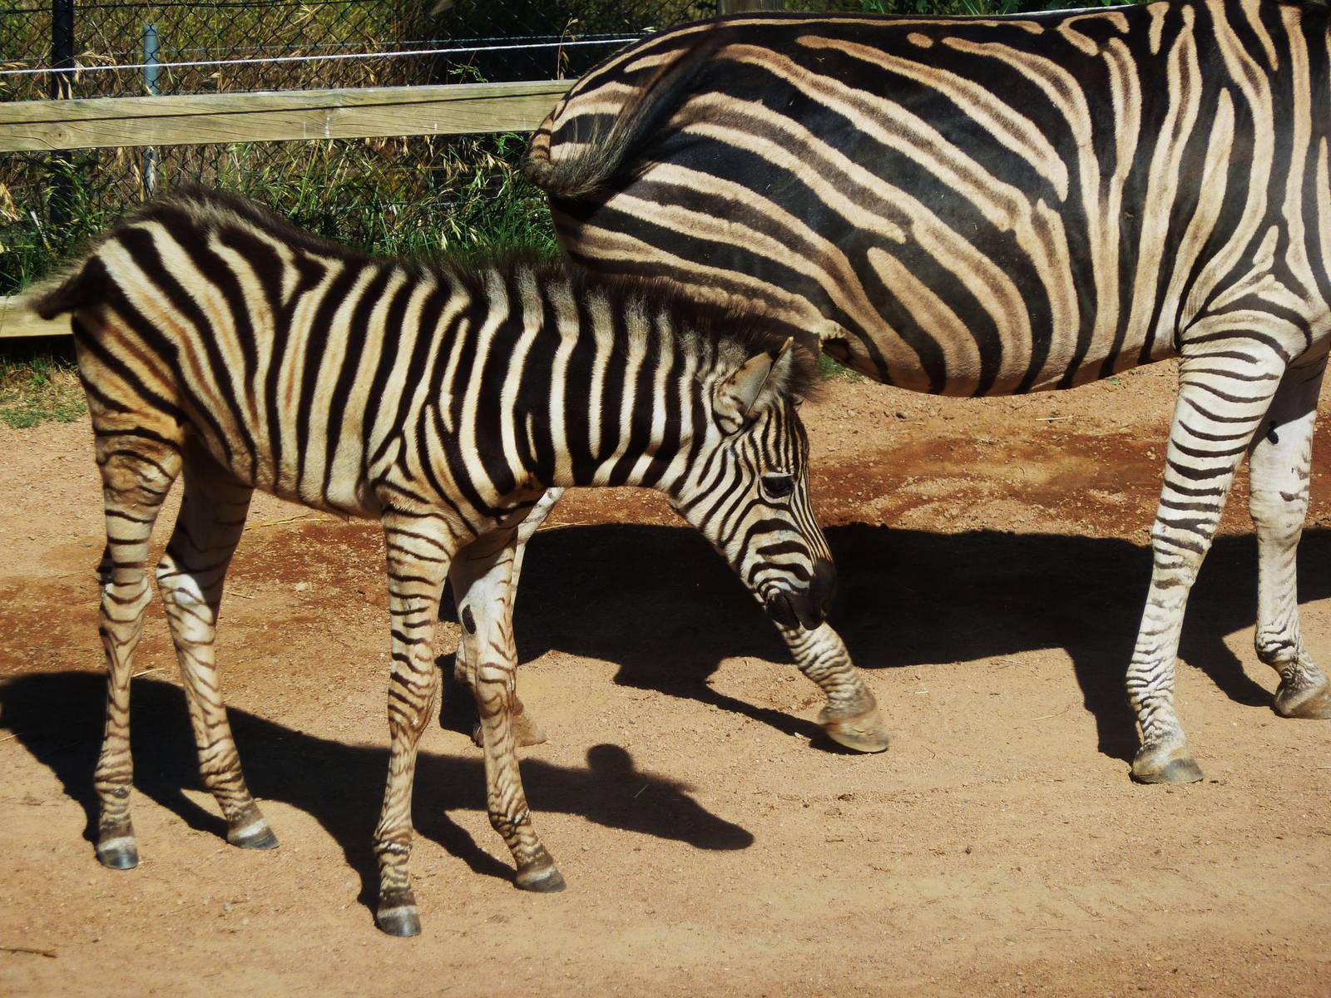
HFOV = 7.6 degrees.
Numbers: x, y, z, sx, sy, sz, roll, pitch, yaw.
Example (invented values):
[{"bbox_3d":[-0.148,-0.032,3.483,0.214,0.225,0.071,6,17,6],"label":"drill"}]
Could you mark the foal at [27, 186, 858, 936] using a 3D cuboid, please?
[{"bbox_3d":[-0.354,0.086,13.823,1.204,0.971,0.320,8,18,25],"label":"foal"}]

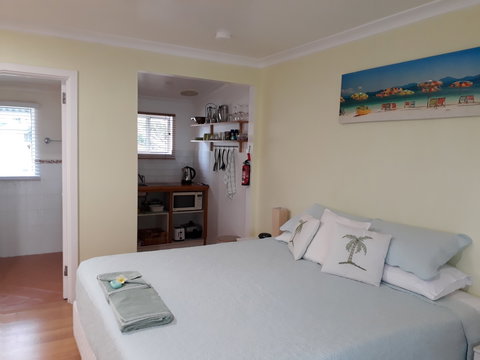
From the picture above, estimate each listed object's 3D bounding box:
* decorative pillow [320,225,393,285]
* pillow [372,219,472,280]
[{"bbox_3d":[0.750,0.467,2.404,0.375,0.370,0.120,10,-27,32],"label":"decorative pillow"},{"bbox_3d":[0.993,0.413,2.336,0.410,0.150,0.700,-41,23,-19],"label":"pillow"}]

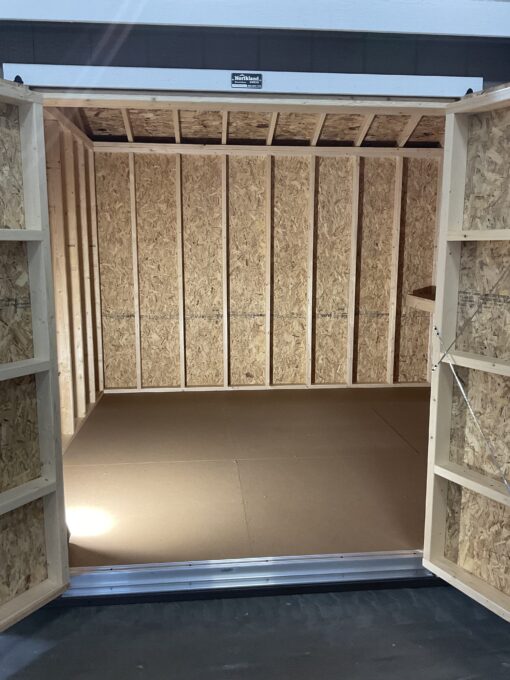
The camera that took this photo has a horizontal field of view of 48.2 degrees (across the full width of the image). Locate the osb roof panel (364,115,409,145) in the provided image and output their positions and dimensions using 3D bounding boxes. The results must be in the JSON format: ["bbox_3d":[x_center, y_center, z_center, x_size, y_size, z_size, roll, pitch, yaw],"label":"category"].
[{"bbox_3d":[1.155,-1.897,5.048,0.368,0.013,0.508,-1,-11,-5],"label":"osb roof panel"}]

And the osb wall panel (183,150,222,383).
[{"bbox_3d":[-0.487,-0.621,5.357,0.368,2.154,0.013,-1,9,-5],"label":"osb wall panel"}]

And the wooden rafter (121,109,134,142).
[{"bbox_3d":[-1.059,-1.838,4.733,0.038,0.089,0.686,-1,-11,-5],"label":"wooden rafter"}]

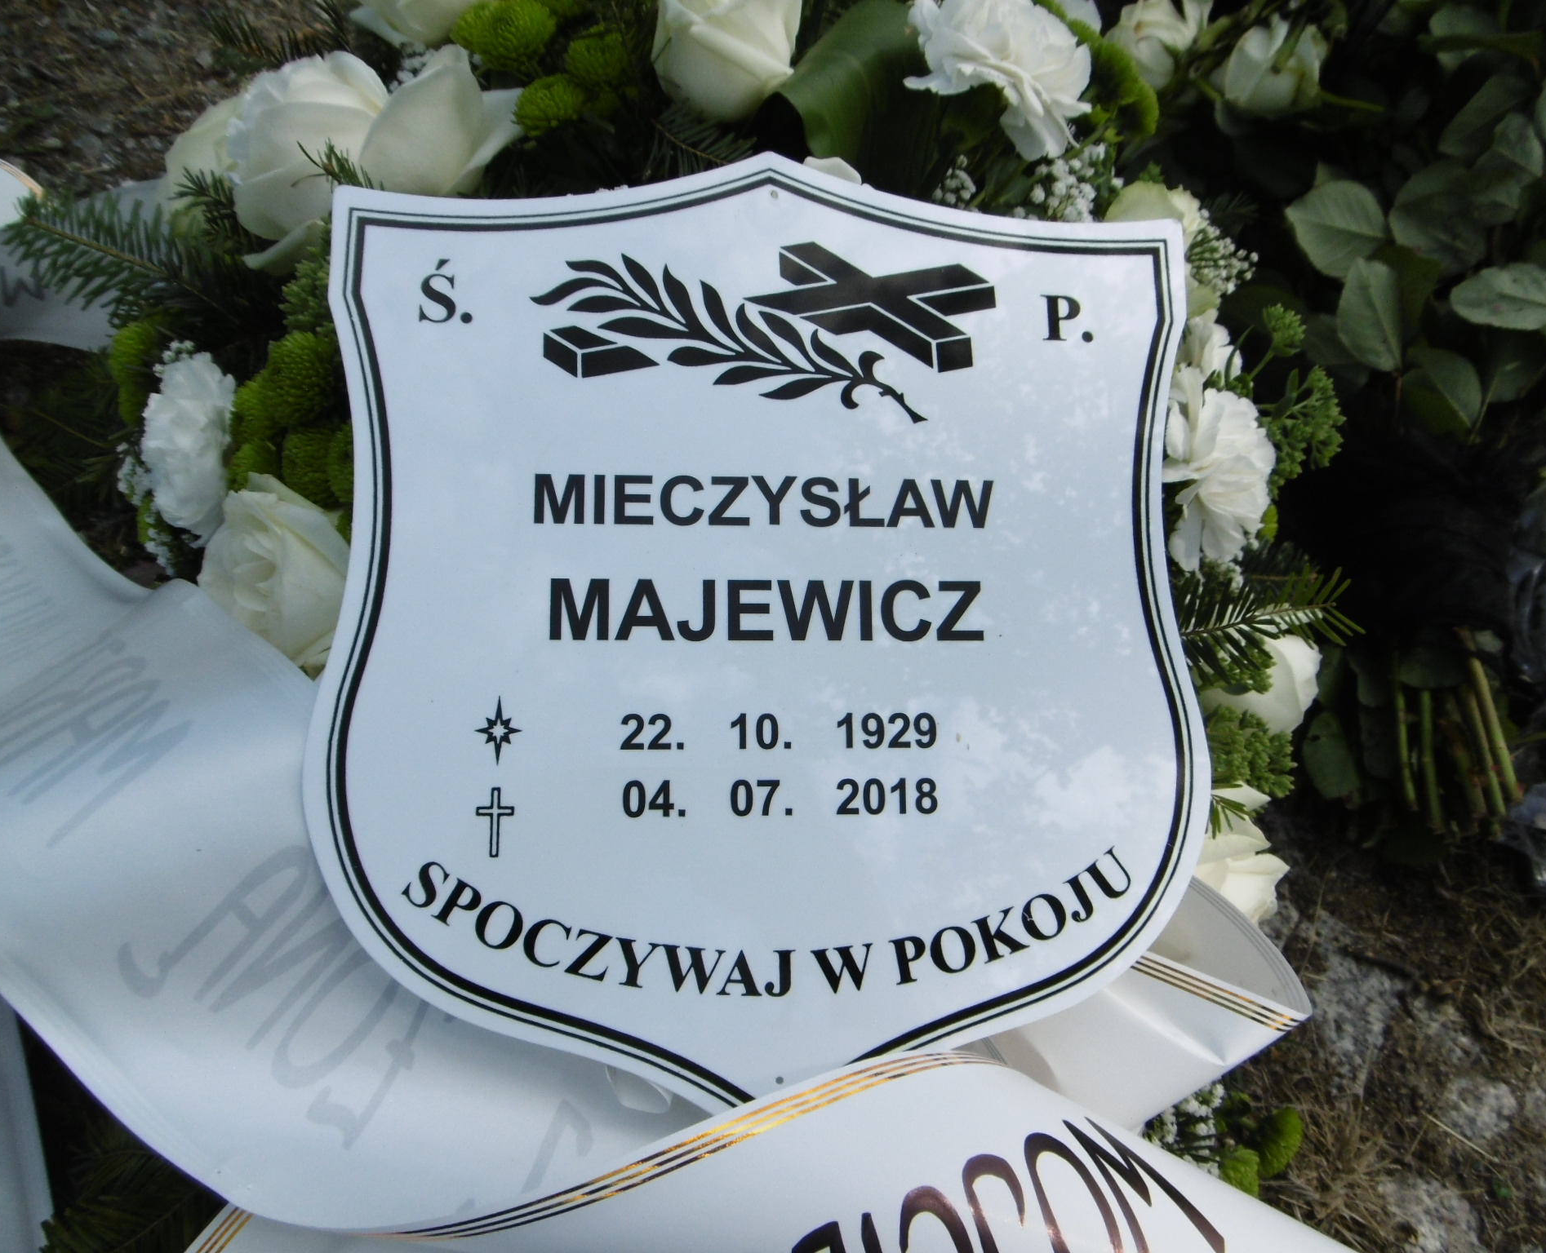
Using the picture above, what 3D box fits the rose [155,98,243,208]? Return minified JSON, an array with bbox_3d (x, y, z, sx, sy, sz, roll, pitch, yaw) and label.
[{"bbox_3d":[-0.230,-0.194,0.475,0.049,0.045,0.049,0,70,32],"label":"rose"}]

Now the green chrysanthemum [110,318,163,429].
[{"bbox_3d":[-0.253,-0.101,0.460,0.034,0.029,0.041,0,81,39],"label":"green chrysanthemum"}]

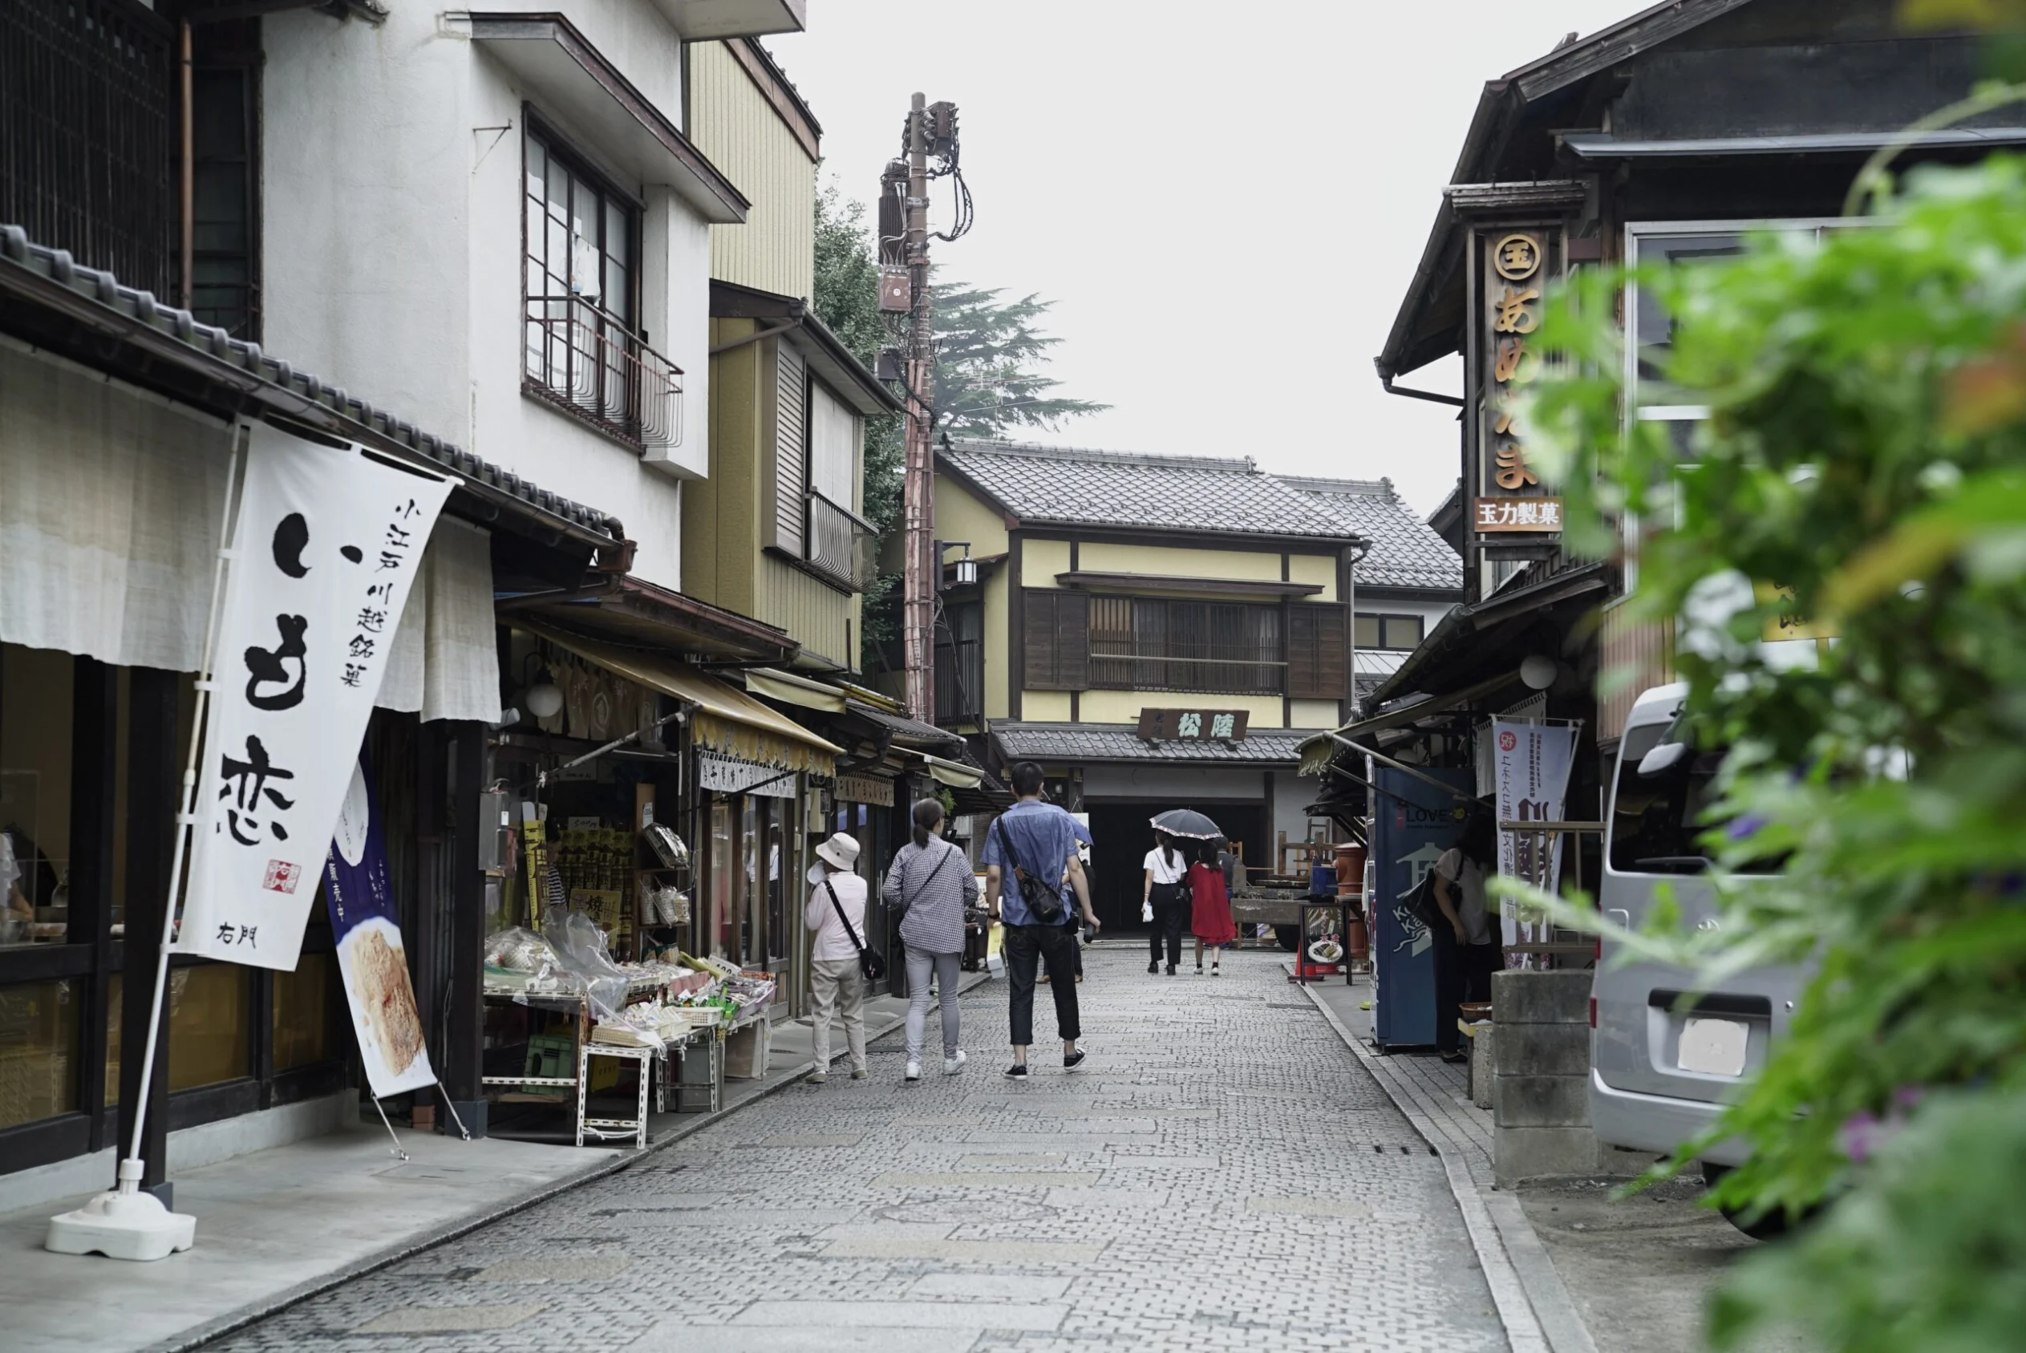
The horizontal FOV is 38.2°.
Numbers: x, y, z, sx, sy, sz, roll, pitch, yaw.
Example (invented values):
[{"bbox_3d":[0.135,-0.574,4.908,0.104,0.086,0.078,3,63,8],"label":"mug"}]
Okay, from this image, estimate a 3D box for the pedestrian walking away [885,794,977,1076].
[{"bbox_3d":[-0.462,1.486,16.589,0.520,1.590,0.420,0,-4,3],"label":"pedestrian walking away"}]

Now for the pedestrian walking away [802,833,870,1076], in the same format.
[{"bbox_3d":[-0.994,1.569,16.484,0.420,1.410,0.380,0,-4,-3],"label":"pedestrian walking away"}]

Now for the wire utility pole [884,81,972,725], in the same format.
[{"bbox_3d":[-1.145,-1.924,37.495,1.100,11.020,0.800,0,-4,-6],"label":"wire utility pole"}]

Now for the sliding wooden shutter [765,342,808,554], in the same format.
[{"bbox_3d":[-1.920,-1.851,24.388,0.130,1.720,1.040,0,-4,6],"label":"sliding wooden shutter"}]

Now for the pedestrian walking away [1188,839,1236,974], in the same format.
[{"bbox_3d":[2.192,2.510,32.306,0.480,1.520,0.380,0,-4,3],"label":"pedestrian walking away"}]

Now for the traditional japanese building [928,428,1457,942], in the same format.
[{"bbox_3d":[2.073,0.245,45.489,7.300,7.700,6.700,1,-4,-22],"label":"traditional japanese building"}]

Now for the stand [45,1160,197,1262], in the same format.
[{"bbox_3d":[-2.699,1.597,8.867,0.370,0.275,0.370,-1,-4,20],"label":"stand"}]

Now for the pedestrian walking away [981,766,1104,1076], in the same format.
[{"bbox_3d":[0.157,1.391,16.645,0.660,1.785,0.520,0,-4,5],"label":"pedestrian walking away"}]

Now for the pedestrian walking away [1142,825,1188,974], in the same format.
[{"bbox_3d":[1.680,2.469,32.208,0.480,1.590,0.380,0,-4,3],"label":"pedestrian walking away"}]

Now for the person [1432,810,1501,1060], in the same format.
[{"bbox_3d":[2.788,1.565,17.937,0.420,1.540,0.480,-1,-4,22],"label":"person"}]

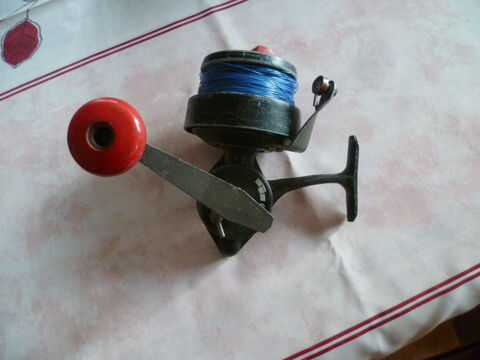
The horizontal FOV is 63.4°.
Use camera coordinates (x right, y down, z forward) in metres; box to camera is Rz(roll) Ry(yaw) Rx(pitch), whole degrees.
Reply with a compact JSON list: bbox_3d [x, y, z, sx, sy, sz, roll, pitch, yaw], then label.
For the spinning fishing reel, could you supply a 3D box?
[{"bbox_3d":[-0.004,-0.024,0.271,0.195,0.122,0.160,6,87,-8],"label":"spinning fishing reel"}]

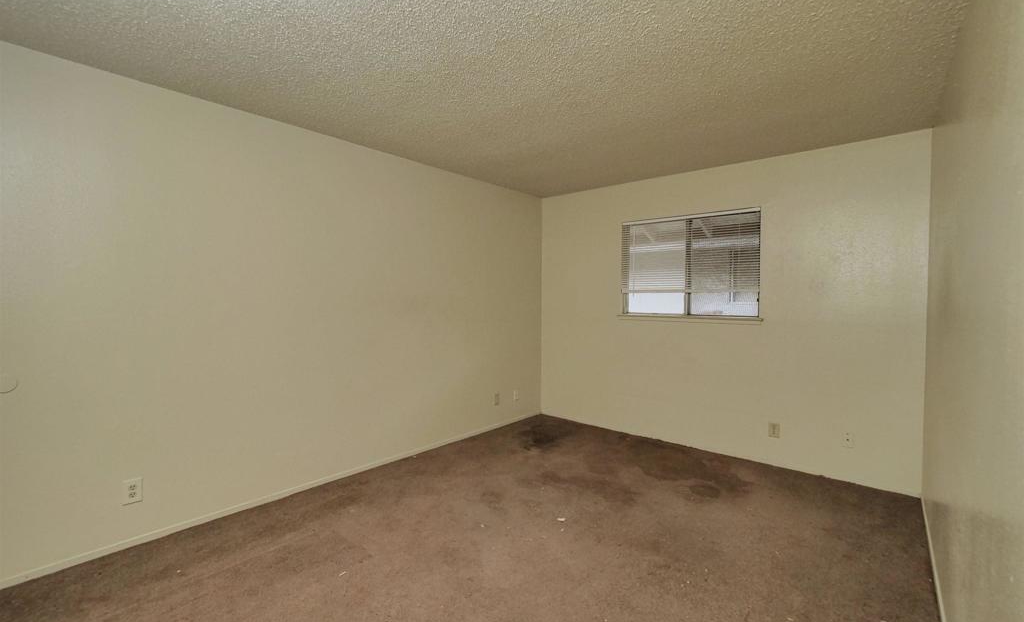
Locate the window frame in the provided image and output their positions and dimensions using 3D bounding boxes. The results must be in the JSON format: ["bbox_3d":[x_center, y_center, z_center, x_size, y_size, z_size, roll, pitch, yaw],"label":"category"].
[{"bbox_3d":[1.552,-0.383,3.725,1.235,0.950,0.080,2,2,40],"label":"window frame"}]

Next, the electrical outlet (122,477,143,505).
[{"bbox_3d":[-1.988,0.948,2.172,0.010,0.123,0.076,2,2,42],"label":"electrical outlet"}]

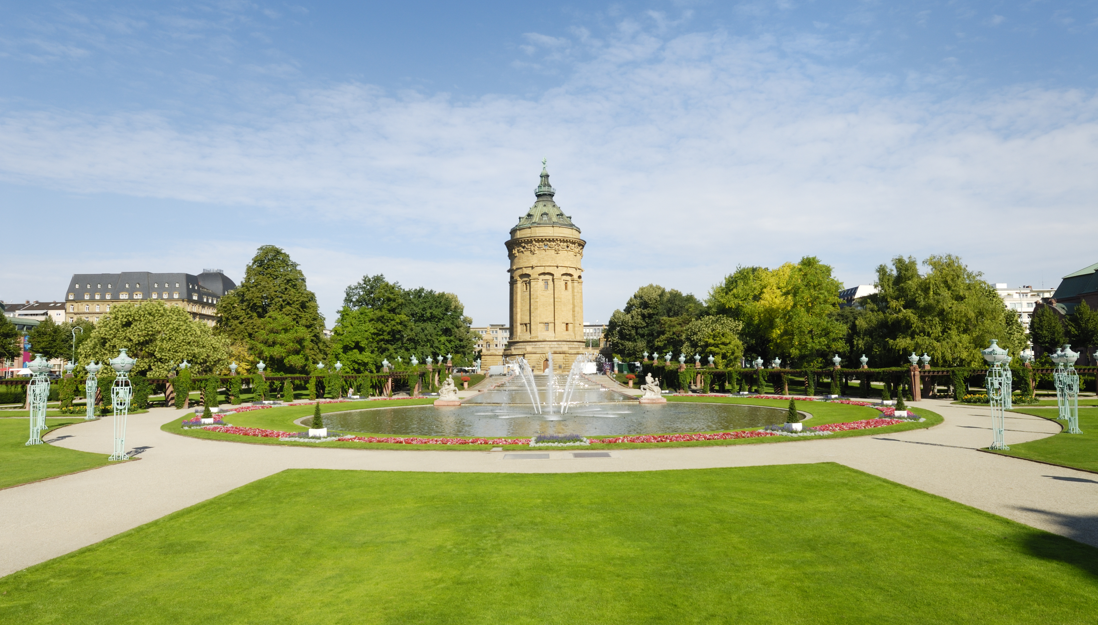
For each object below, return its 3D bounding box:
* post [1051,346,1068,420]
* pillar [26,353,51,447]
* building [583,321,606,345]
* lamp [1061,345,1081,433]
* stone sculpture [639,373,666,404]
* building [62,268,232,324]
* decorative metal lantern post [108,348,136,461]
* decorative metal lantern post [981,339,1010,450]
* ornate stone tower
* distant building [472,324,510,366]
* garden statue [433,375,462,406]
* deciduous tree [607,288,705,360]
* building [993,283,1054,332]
[{"bbox_3d":[32.891,4.595,41.189,0.970,4.550,0.970,-5,-6,38],"label":"post"},{"bbox_3d":[-22.921,3.884,28.700,1.000,4.000,1.000,3,-6,-34],"label":"pillar"},{"bbox_3d":[26.146,15.297,272.690,28.000,20.600,15.000,-1,-5,0],"label":"building"},{"bbox_3d":[26.888,3.952,33.033,0.970,4.550,0.970,-5,-7,39],"label":"lamp"},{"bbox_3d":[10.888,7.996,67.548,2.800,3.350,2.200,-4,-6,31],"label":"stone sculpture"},{"bbox_3d":[-123.938,4.764,205.481,36.690,33.000,34.000,-1,-5,0],"label":"building"},{"bbox_3d":[-18.759,4.011,28.167,1.080,4.820,1.080,-1,-5,0],"label":"decorative metal lantern post"},{"bbox_3d":[18.582,3.407,26.609,0.970,4.550,0.970,-4,-6,35],"label":"decorative metal lantern post"},{"bbox_3d":[-0.874,-12.858,175.338,23.000,59.000,23.000,-1,-5,0],"label":"ornate stone tower"},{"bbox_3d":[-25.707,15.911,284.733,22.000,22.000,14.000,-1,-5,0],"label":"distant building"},{"bbox_3d":[-10.630,8.277,68.199,3.000,3.210,2.200,1,-5,-17],"label":"garden statue"},{"bbox_3d":[23.111,4.126,140.161,21.060,20.400,20.010,-1,-5,0],"label":"deciduous tree"},{"bbox_3d":[137.011,5.127,192.179,24.000,25.000,16.000,-1,-5,0],"label":"building"}]

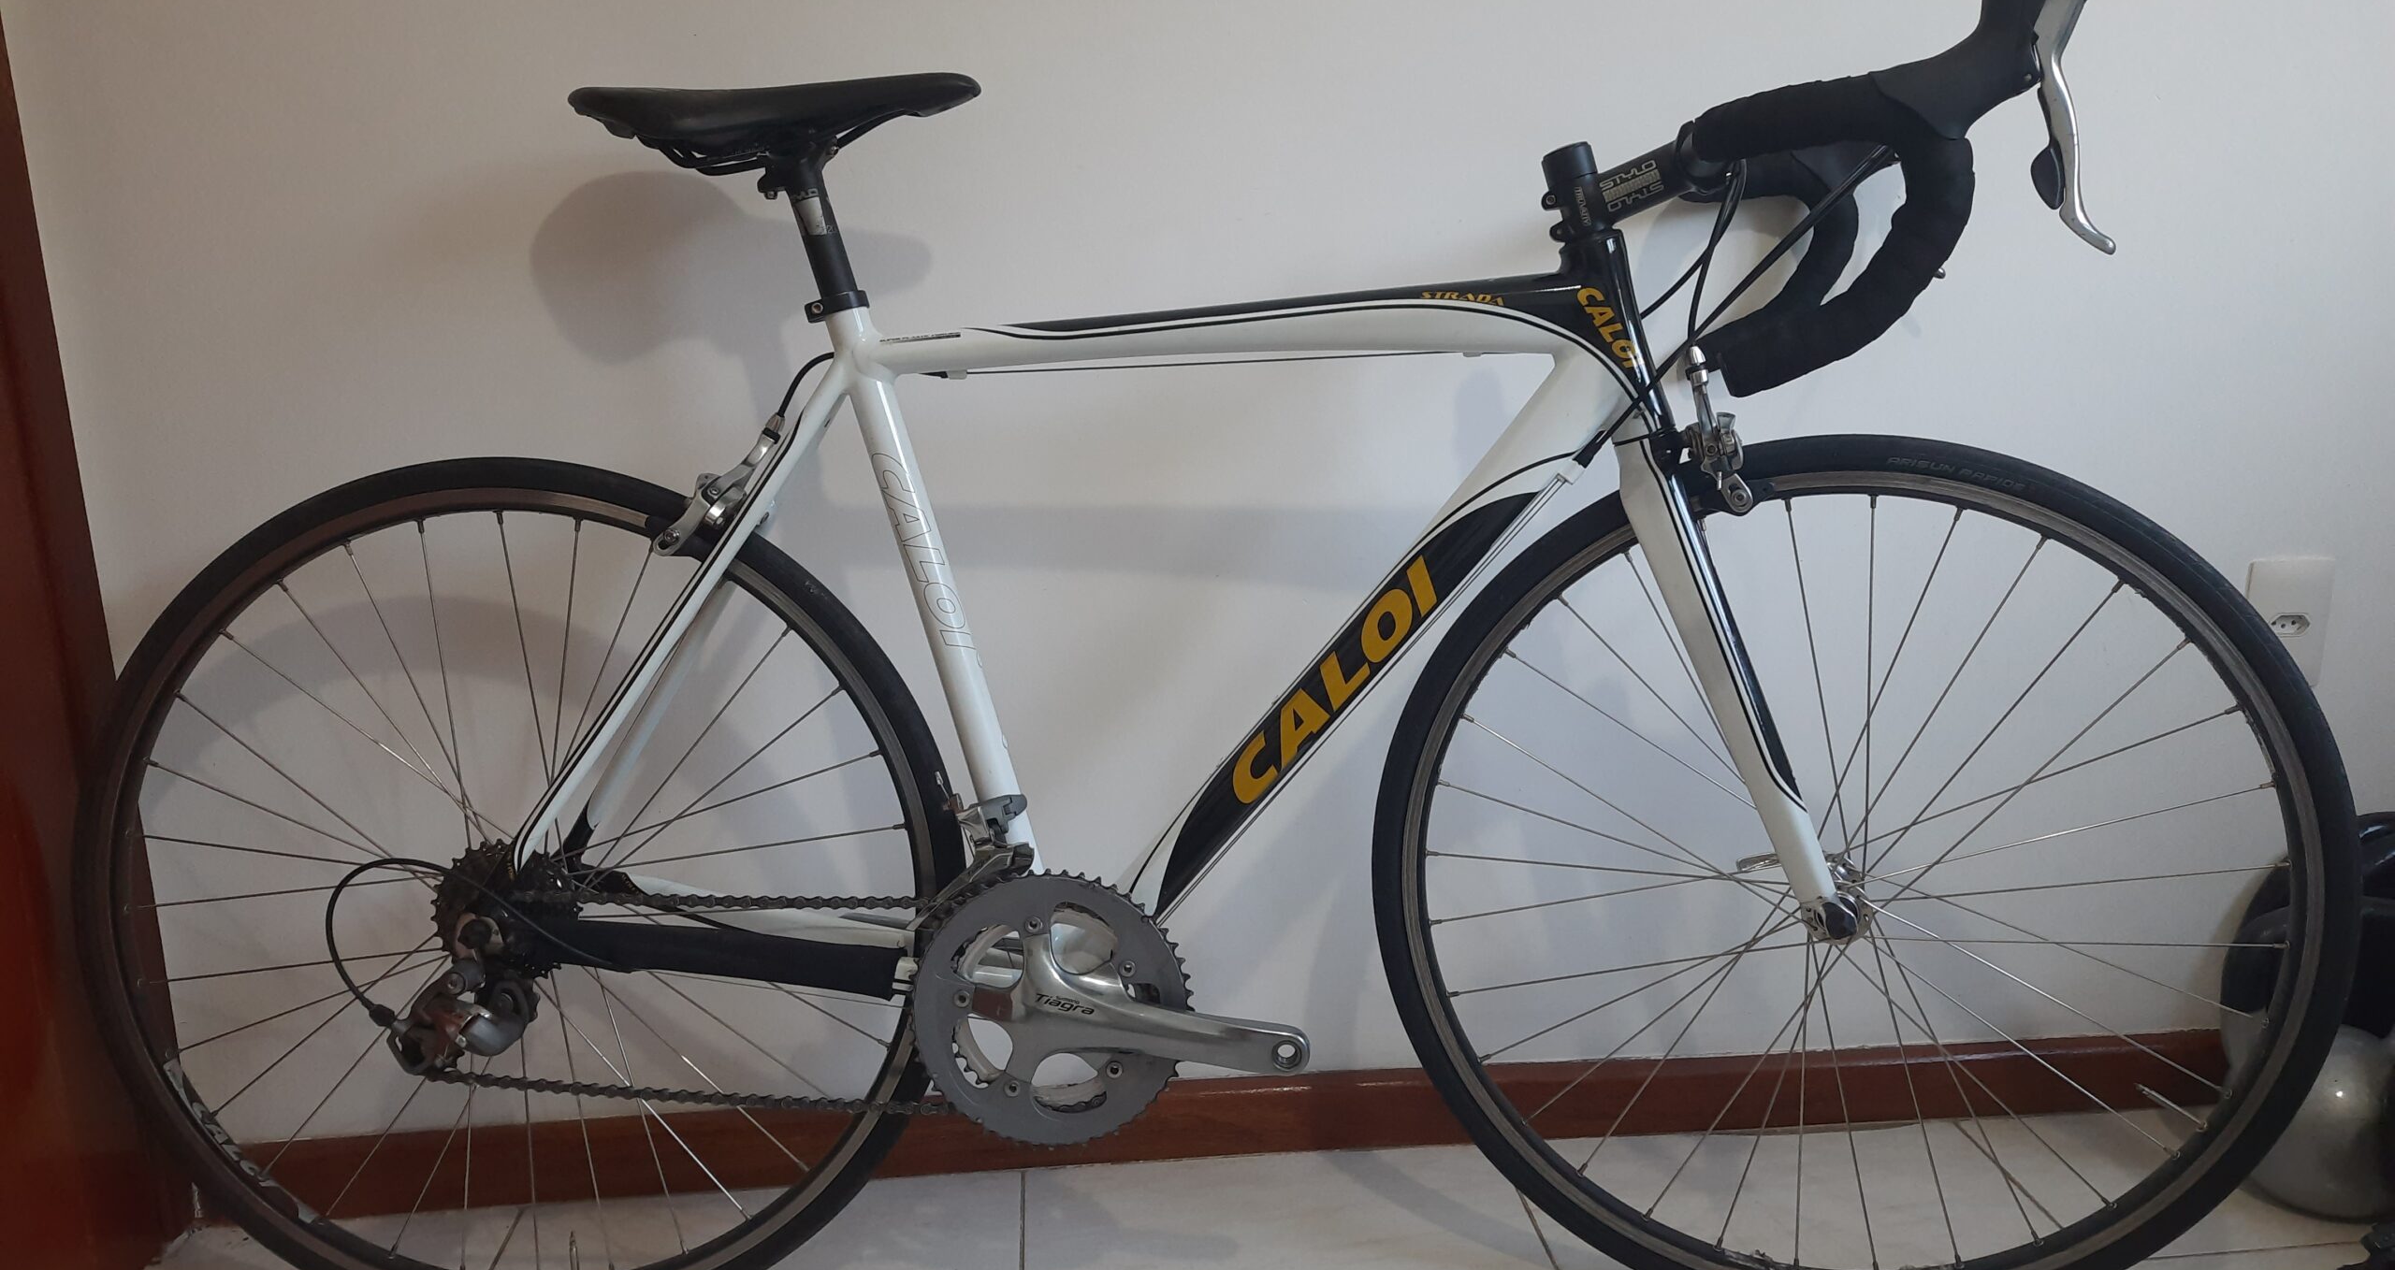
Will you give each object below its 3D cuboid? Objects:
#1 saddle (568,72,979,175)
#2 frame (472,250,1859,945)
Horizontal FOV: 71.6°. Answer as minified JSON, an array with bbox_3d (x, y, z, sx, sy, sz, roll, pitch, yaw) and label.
[{"bbox_3d":[-0.295,-0.363,1.185,0.280,0.070,0.140,-1,6,1],"label":"saddle"},{"bbox_3d":[-0.028,0.001,1.215,1.010,0.565,0.140,-1,6,1],"label":"frame"}]

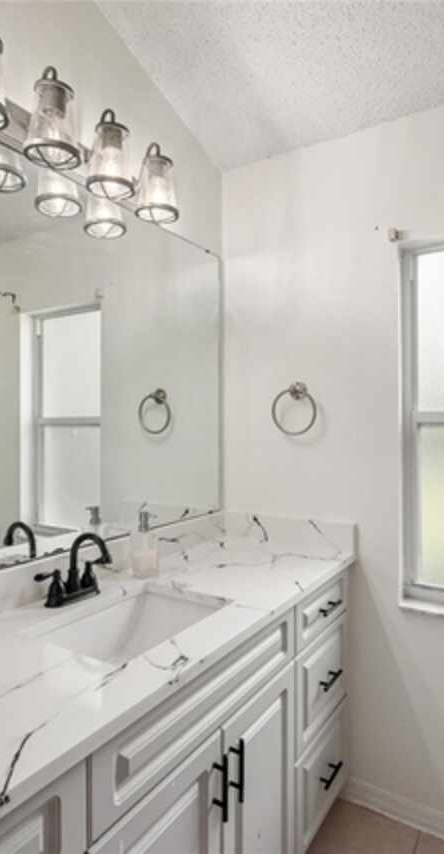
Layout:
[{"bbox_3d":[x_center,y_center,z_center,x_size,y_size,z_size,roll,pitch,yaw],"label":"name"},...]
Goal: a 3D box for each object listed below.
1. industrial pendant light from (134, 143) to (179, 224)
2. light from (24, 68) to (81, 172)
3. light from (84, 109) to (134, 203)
[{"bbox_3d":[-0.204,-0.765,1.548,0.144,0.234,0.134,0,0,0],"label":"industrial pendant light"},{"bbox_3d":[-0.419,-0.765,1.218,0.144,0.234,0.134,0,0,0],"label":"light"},{"bbox_3d":[-0.311,-0.765,1.384,0.144,0.234,0.134,0,0,0],"label":"light"}]

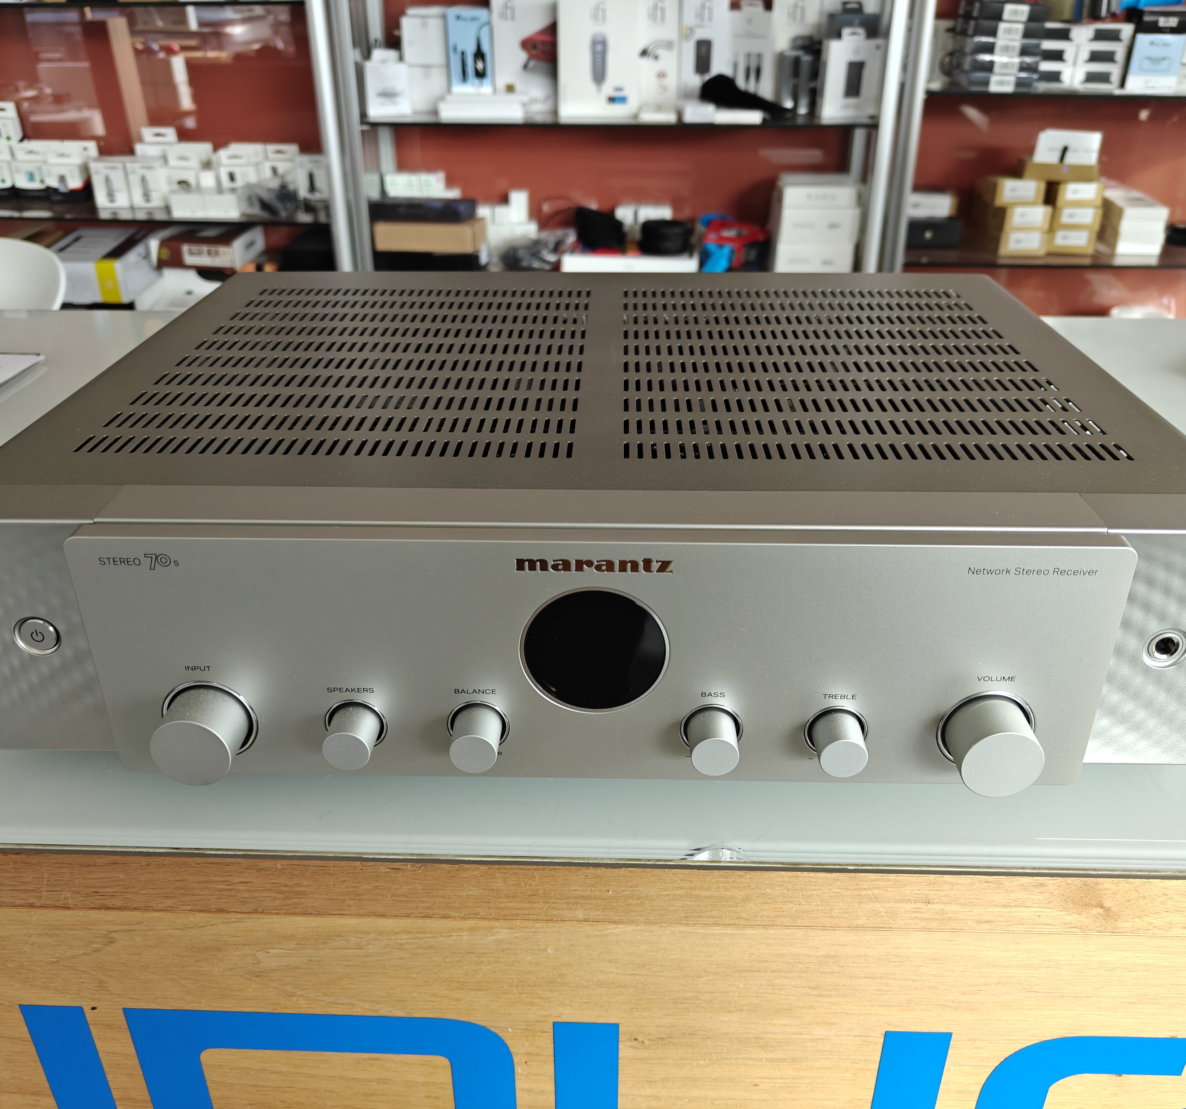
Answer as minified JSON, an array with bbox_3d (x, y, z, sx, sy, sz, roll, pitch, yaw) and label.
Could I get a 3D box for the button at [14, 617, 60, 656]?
[{"bbox_3d":[-0.185,0.028,0.342,0.015,0.015,0.005,1,28,1],"label":"button"}]

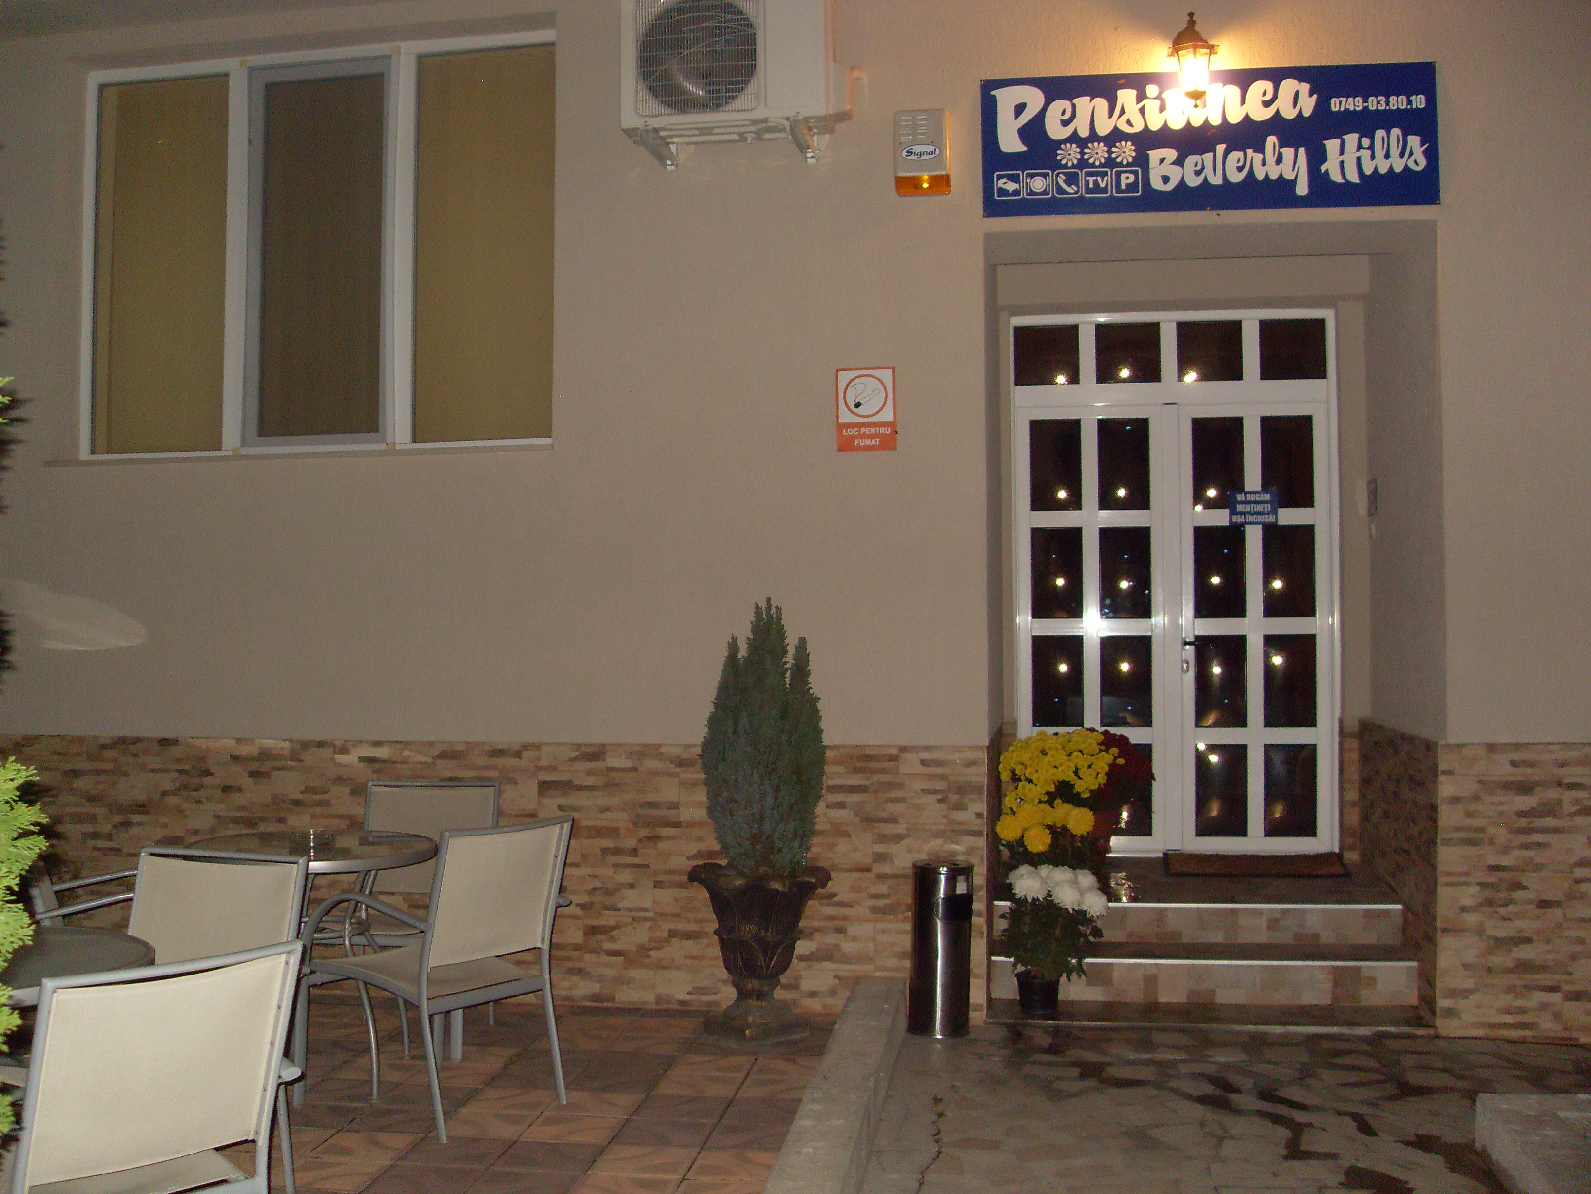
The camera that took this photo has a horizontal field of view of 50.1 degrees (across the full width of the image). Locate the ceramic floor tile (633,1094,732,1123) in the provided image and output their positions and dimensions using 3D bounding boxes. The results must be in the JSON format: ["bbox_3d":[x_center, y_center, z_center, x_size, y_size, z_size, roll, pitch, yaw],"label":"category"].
[{"bbox_3d":[-0.324,1.470,4.872,0.260,0.014,0.241,0,-1,7],"label":"ceramic floor tile"}]

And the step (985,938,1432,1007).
[{"bbox_3d":[1.585,1.492,6.693,1.617,0.181,0.323,0,-3,6],"label":"step"}]

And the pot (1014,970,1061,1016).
[{"bbox_3d":[0.922,1.499,6.456,0.168,0.142,0.168,0,-3,6],"label":"pot"}]

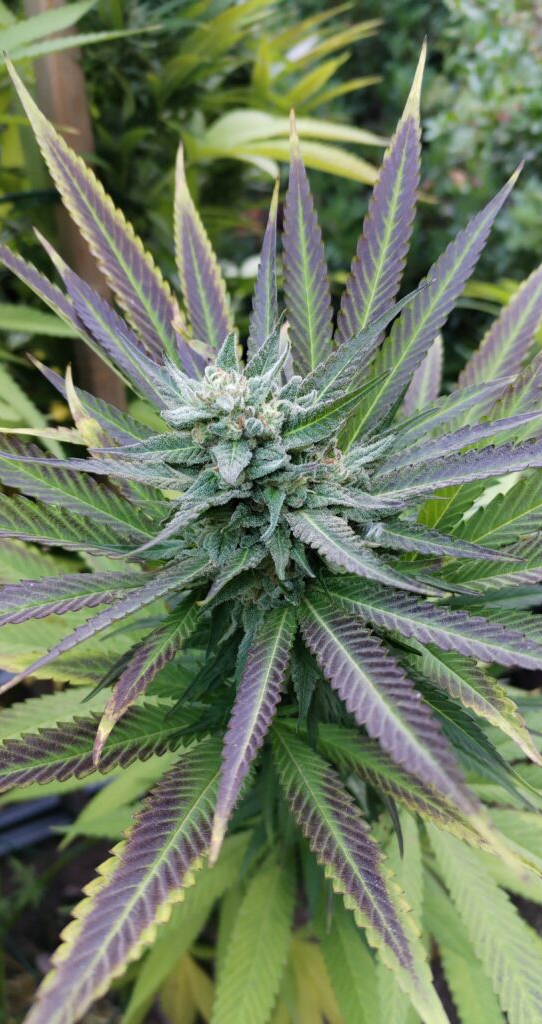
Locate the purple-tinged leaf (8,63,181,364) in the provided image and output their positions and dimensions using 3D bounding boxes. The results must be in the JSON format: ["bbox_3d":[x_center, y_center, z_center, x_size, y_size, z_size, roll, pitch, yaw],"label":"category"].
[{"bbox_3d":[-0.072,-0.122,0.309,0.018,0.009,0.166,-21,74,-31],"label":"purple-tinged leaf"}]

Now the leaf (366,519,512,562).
[{"bbox_3d":[0.058,0.010,0.267,0.054,0.006,0.011,15,33,7],"label":"leaf"}]

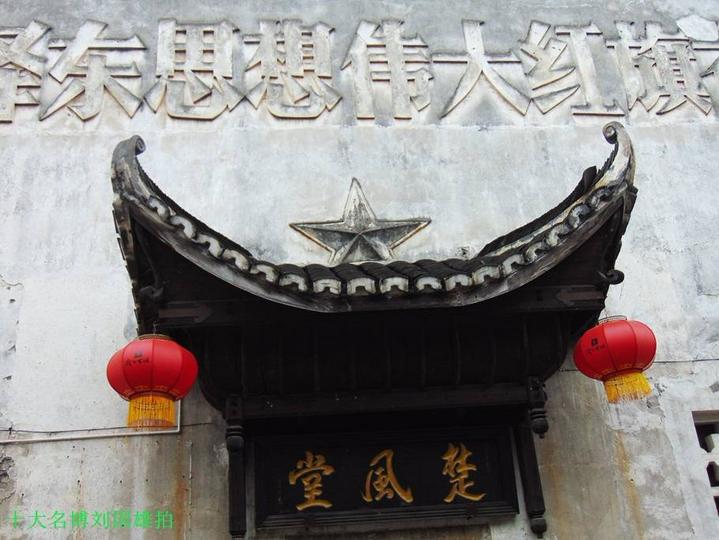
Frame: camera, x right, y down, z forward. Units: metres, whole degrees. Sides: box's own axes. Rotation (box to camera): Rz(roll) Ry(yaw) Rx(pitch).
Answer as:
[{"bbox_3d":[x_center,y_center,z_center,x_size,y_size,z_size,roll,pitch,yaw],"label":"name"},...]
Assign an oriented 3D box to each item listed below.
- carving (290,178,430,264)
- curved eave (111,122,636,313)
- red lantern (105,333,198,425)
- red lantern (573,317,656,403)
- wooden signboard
[{"bbox_3d":[0.004,-0.274,6.832,1.210,1.150,0.200,-2,-22,-5],"label":"carving"},{"bbox_3d":[0.141,-0.121,6.194,3.780,1.411,1.291,-2,-22,-5],"label":"curved eave"},{"bbox_3d":[-1.397,0.742,5.465,0.590,0.610,0.590,-2,-22,-5],"label":"red lantern"},{"bbox_3d":[1.882,0.640,5.891,0.590,0.610,0.590,-2,-22,-5],"label":"red lantern"},{"bbox_3d":[0.203,1.554,6.104,1.948,0.661,0.090,-2,-22,-5],"label":"wooden signboard"}]

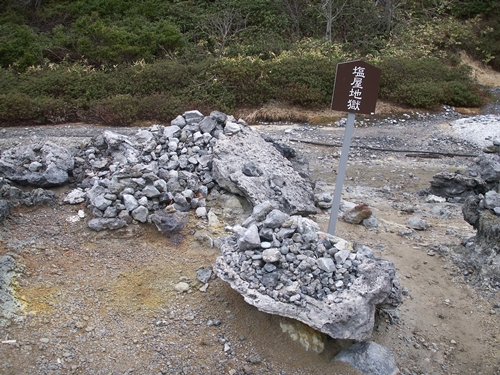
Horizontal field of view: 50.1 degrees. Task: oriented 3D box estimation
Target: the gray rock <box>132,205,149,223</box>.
[{"bbox_3d":[-1.089,0.263,5.300,0.165,0.155,0.140,0,12,0],"label":"gray rock"}]

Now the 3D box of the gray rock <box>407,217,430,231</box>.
[{"bbox_3d":[1.626,0.349,5.150,0.210,0.100,0.165,0,12,0],"label":"gray rock"}]

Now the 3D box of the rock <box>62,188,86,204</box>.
[{"bbox_3d":[-2.014,0.104,6.150,0.245,0.150,0.200,0,12,0],"label":"rock"}]

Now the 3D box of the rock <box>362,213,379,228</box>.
[{"bbox_3d":[1.167,0.322,5.220,0.175,0.135,0.160,0,12,0],"label":"rock"}]

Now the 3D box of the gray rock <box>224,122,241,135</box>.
[{"bbox_3d":[-0.216,-0.732,6.600,0.200,0.125,0.170,0,12,0],"label":"gray rock"}]

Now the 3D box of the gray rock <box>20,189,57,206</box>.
[{"bbox_3d":[-2.566,0.119,6.500,0.420,0.185,0.280,0,12,0],"label":"gray rock"}]

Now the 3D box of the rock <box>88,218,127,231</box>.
[{"bbox_3d":[-1.472,0.381,5.500,0.390,0.115,0.180,0,12,0],"label":"rock"}]

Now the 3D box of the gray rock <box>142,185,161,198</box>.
[{"bbox_3d":[-1.115,0.051,6.050,0.190,0.140,0.160,0,12,0],"label":"gray rock"}]

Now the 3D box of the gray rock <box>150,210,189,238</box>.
[{"bbox_3d":[-0.816,0.360,5.350,0.380,0.220,0.280,0,12,0],"label":"gray rock"}]

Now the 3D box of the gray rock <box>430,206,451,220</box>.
[{"bbox_3d":[2.103,0.287,5.900,0.210,0.130,0.170,0,12,0],"label":"gray rock"}]

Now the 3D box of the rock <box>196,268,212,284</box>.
[{"bbox_3d":[-0.326,0.638,3.850,0.110,0.090,0.100,0,12,0],"label":"rock"}]

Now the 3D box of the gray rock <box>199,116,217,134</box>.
[{"bbox_3d":[-0.538,-0.795,6.850,0.220,0.210,0.180,0,12,0],"label":"gray rock"}]

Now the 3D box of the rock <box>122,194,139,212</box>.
[{"bbox_3d":[-1.294,0.174,5.800,0.165,0.175,0.150,0,12,0],"label":"rock"}]

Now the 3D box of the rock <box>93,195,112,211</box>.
[{"bbox_3d":[-1.513,0.154,5.500,0.190,0.150,0.170,0,12,0],"label":"rock"}]

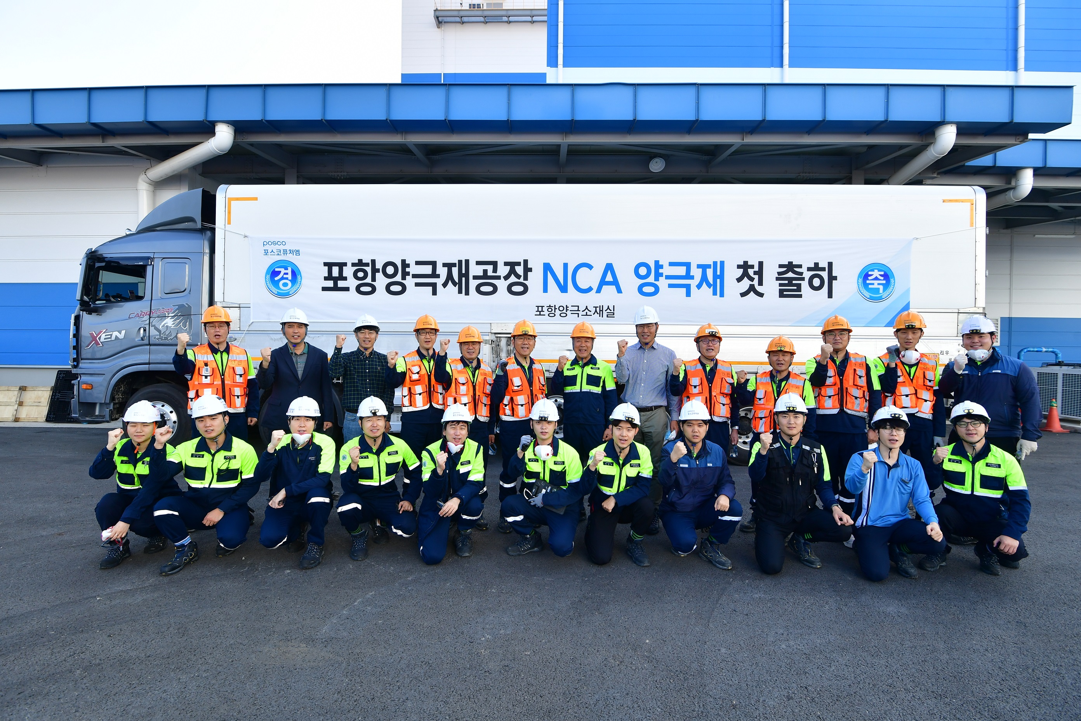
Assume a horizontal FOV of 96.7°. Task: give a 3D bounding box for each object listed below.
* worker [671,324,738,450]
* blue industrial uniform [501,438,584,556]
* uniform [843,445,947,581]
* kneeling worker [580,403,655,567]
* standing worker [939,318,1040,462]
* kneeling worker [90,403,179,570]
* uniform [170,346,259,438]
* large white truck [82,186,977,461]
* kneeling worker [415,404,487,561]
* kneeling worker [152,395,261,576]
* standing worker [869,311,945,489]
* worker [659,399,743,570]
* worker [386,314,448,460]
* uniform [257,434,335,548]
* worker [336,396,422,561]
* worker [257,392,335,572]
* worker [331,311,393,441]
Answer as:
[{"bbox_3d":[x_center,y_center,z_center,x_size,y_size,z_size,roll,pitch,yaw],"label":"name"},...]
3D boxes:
[{"bbox_3d":[1.368,0.558,4.000,0.570,1.750,0.410,0,-1,15],"label":"worker"},{"bbox_3d":[0.022,0.998,3.640,0.630,0.840,0.550,0,-1,8],"label":"blue industrial uniform"},{"bbox_3d":[2.450,1.020,3.440,0.600,0.810,0.680,0,0,19],"label":"uniform"},{"bbox_3d":[0.572,0.870,3.600,0.540,1.107,0.660,0,0,6],"label":"kneeling worker"},{"bbox_3d":[3.742,0.536,4.020,0.627,1.835,0.440,0,0,45],"label":"standing worker"},{"bbox_3d":[-2.920,0.840,3.500,0.560,1.100,0.660,1,-1,-35],"label":"kneeling worker"},{"bbox_3d":[-2.721,0.590,4.050,0.609,1.492,0.400,1,0,-28],"label":"uniform"},{"bbox_3d":[-0.330,-0.489,7.720,12.450,3.782,2.500,0,0,1],"label":"large white truck"},{"bbox_3d":[-0.661,0.868,3.620,0.510,1.088,0.660,1,0,-7],"label":"kneeling worker"},{"bbox_3d":[-2.369,0.820,3.450,0.660,1.150,0.700,1,-1,-32],"label":"kneeling worker"},{"bbox_3d":[3.030,0.517,3.980,0.498,1.860,0.420,0,0,29],"label":"standing worker"},{"bbox_3d":[1.170,0.858,3.550,0.620,1.140,0.660,0,-1,14],"label":"worker"},{"bbox_3d":[-1.035,0.510,4.120,0.558,1.802,0.420,1,0,-15],"label":"worker"},{"bbox_3d":[-1.827,0.952,3.620,0.514,0.860,0.580,1,0,-13],"label":"uniform"},{"bbox_3d":[-1.180,0.830,3.620,0.560,1.131,0.660,0,0,-13],"label":"worker"},{"bbox_3d":[-1.772,0.826,3.530,0.560,1.150,0.640,1,-1,-22],"label":"worker"},{"bbox_3d":[-1.600,0.494,4.300,0.570,1.797,0.420,0,0,-13],"label":"worker"}]

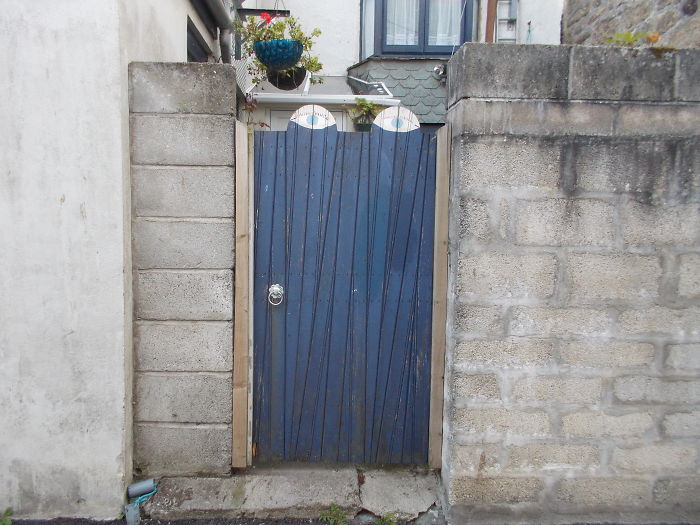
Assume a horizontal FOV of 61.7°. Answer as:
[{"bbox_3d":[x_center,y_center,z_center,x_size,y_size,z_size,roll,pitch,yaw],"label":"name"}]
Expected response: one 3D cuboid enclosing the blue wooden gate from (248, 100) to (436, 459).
[{"bbox_3d":[-0.030,0.114,2.670,0.820,1.630,0.060,1,3,-1],"label":"blue wooden gate"}]

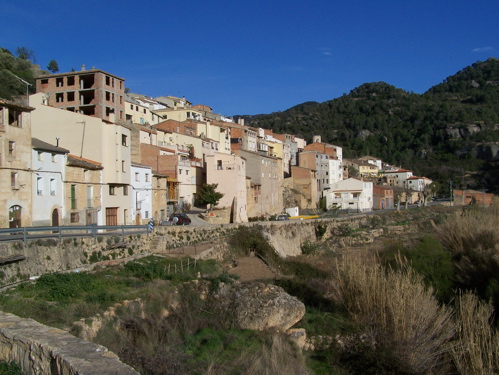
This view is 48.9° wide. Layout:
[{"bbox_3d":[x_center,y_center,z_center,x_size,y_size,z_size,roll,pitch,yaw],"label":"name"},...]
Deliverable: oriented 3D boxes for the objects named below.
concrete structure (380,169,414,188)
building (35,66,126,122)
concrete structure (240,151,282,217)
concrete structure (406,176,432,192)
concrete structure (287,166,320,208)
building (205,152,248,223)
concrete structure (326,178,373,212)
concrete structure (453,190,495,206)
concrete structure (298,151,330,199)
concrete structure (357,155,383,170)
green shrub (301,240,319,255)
[{"bbox_3d":[65.653,-3.661,241.794,10.800,8.805,9.000,-1,-1,33],"label":"concrete structure"},{"bbox_3d":[-32.890,-16.170,106.330,14.400,9.940,8.000,-2,-2,19],"label":"building"},{"bbox_3d":[2.366,-0.496,112.696,4.700,13.368,12.500,0,-1,21],"label":"concrete structure"},{"bbox_3d":[68.465,-1.067,222.051,5.500,6.635,13.500,-1,-1,38],"label":"concrete structure"},{"bbox_3d":[13.234,0.067,134.166,5.600,10.184,6.800,0,-1,20],"label":"concrete structure"},{"bbox_3d":[-3.665,0.173,91.122,5.100,11.099,9.500,0,-1,10],"label":"building"},{"bbox_3d":[31.320,2.820,171.090,11.300,9.810,11.900,-2,-2,29],"label":"concrete structure"},{"bbox_3d":[70.450,3.370,173.080,10.800,4.780,5.400,0,-2,-15],"label":"concrete structure"},{"bbox_3d":[21.940,-3.850,187.080,6.800,15.340,9.500,-2,-2,35],"label":"concrete structure"},{"bbox_3d":[58.720,-11.570,267.370,8.300,7.160,7.500,0,-2,-28],"label":"concrete structure"},{"bbox_3d":[10.940,10.940,100.000,3.200,2.600,3.000,-1,-2,0],"label":"green shrub"}]

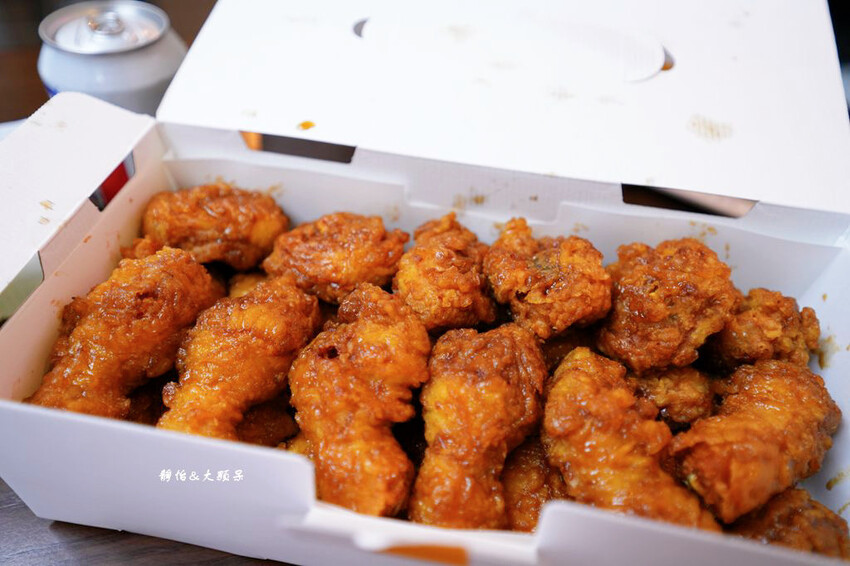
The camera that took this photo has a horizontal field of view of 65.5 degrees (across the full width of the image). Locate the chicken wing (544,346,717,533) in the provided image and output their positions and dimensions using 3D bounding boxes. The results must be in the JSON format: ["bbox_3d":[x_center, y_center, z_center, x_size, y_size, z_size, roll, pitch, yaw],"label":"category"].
[{"bbox_3d":[0.067,0.057,0.235,0.044,0.041,0.083,-24,65,-24],"label":"chicken wing"}]

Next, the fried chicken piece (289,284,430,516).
[{"bbox_3d":[-0.024,0.042,0.246,0.049,0.044,0.090,2,62,0],"label":"fried chicken piece"}]

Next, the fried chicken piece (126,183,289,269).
[{"bbox_3d":[-0.098,-0.027,0.311,0.077,0.040,0.042,10,46,7],"label":"fried chicken piece"}]

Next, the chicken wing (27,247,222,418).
[{"bbox_3d":[-0.118,0.019,0.264,0.047,0.043,0.092,24,63,19],"label":"chicken wing"}]

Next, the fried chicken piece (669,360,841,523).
[{"bbox_3d":[0.120,0.054,0.235,0.072,0.041,0.044,-39,58,-19],"label":"fried chicken piece"}]

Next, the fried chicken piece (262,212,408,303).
[{"bbox_3d":[-0.038,-0.012,0.298,0.065,0.039,0.042,-13,48,-15],"label":"fried chicken piece"}]

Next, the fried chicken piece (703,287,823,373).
[{"bbox_3d":[0.140,0.022,0.275,0.050,0.040,0.045,6,46,3],"label":"fried chicken piece"}]

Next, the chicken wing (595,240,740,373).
[{"bbox_3d":[0.098,0.009,0.276,0.056,0.050,0.066,30,61,24],"label":"chicken wing"}]

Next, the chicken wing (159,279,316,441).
[{"bbox_3d":[-0.071,0.028,0.257,0.044,0.041,0.083,25,64,21],"label":"chicken wing"}]

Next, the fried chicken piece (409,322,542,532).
[{"bbox_3d":[0.018,0.048,0.242,0.046,0.044,0.085,11,62,8],"label":"fried chicken piece"}]

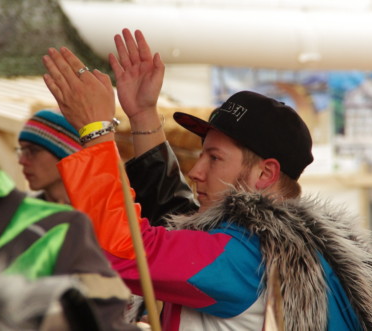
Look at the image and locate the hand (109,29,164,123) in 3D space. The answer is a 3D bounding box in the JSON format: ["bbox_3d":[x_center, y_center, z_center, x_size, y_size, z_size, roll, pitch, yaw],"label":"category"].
[{"bbox_3d":[-0.095,-0.187,8.450,0.107,0.190,0.055,-11,12,8],"label":"hand"}]

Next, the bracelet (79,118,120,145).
[{"bbox_3d":[-0.171,-0.067,8.220,0.078,0.028,0.060,-26,-16,5],"label":"bracelet"}]

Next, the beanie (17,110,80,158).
[{"bbox_3d":[-0.358,-0.086,11.600,0.220,0.160,0.190,23,-8,-20],"label":"beanie"}]

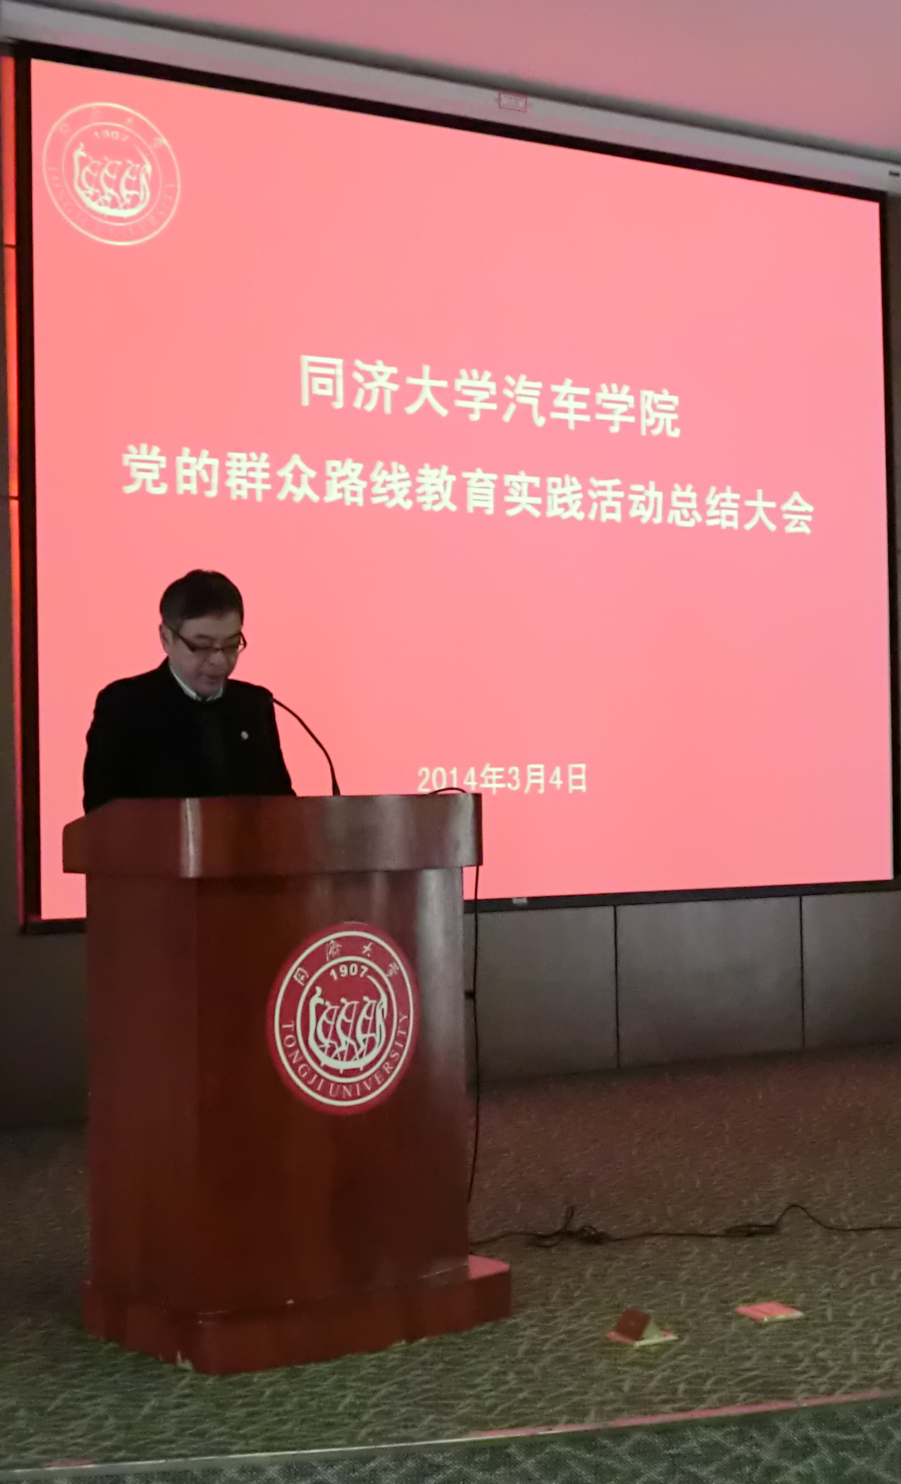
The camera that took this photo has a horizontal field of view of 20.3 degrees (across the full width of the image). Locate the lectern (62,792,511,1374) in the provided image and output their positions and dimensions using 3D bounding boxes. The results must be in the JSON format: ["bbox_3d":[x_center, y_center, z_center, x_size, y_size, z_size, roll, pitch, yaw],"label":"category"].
[{"bbox_3d":[-0.337,0.693,5.517,0.865,1.150,0.690,0,-2,-39],"label":"lectern"}]

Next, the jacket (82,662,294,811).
[{"bbox_3d":[-0.622,0.143,5.966,0.510,0.680,0.330,0,-2,-32],"label":"jacket"}]

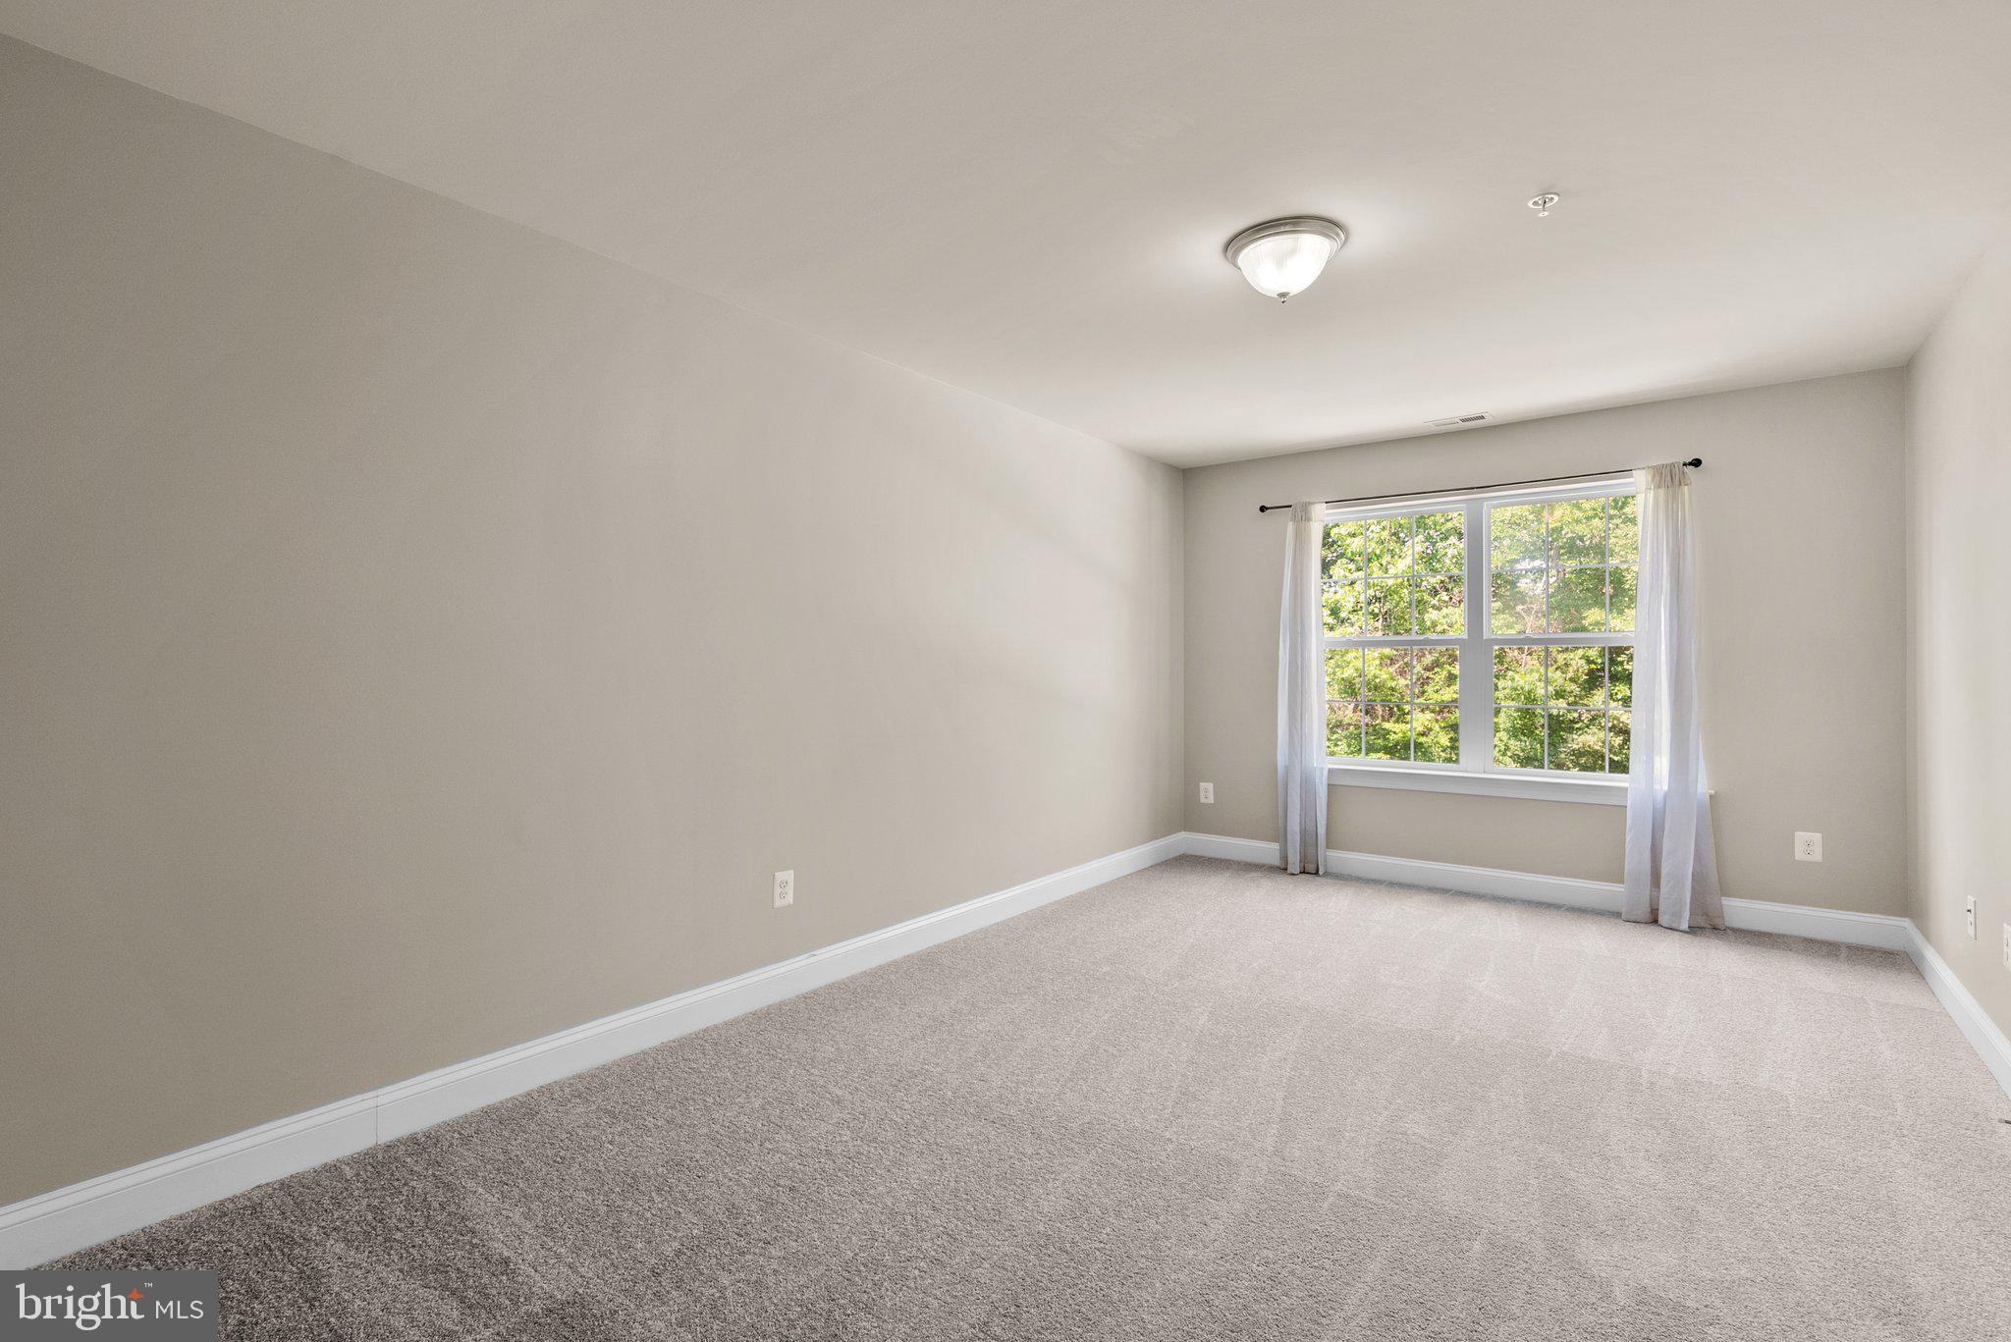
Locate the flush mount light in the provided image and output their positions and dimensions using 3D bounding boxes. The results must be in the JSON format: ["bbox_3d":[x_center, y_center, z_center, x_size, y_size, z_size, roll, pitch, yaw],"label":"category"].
[{"bbox_3d":[0.822,-1.170,2.632,0.344,0.172,0.344,0,0,0],"label":"flush mount light"}]

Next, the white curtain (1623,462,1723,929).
[{"bbox_3d":[3.082,0.107,4.130,0.375,2.130,0.140,0,0,38],"label":"white curtain"}]

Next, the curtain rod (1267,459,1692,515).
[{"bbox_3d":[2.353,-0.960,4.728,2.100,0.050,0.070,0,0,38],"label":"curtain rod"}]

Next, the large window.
[{"bbox_3d":[2.493,-0.189,4.744,1.810,1.470,0.100,0,0,38],"label":"large window"}]

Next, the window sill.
[{"bbox_3d":[2.477,0.591,4.723,1.950,0.105,0.100,0,0,38],"label":"window sill"}]

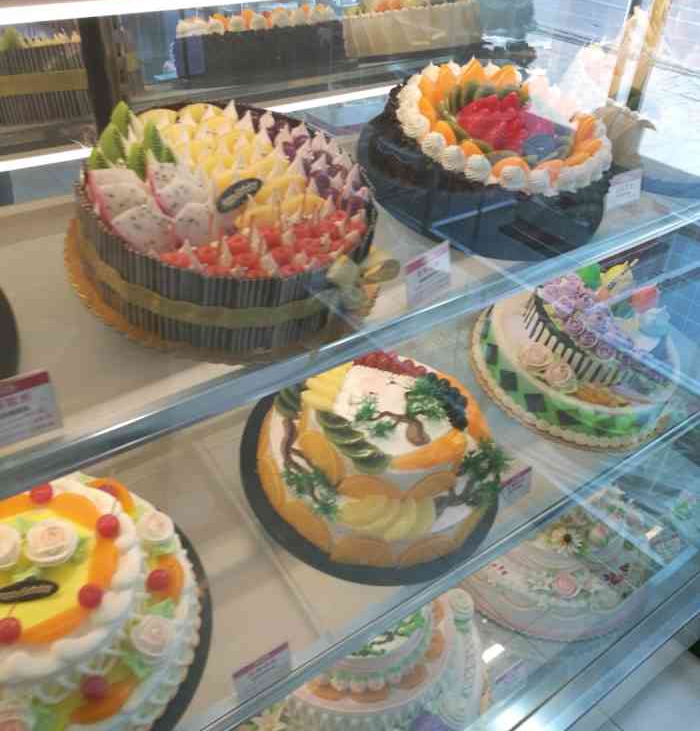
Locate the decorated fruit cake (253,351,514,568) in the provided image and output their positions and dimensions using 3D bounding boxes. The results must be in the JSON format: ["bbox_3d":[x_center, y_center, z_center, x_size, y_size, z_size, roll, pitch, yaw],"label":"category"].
[{"bbox_3d":[0.044,0.092,0.971,0.321,0.134,0.321,7,48,-8],"label":"decorated fruit cake"}]

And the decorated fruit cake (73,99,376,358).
[{"bbox_3d":[-0.135,-0.170,0.814,0.316,0.099,0.316,7,48,-8],"label":"decorated fruit cake"}]

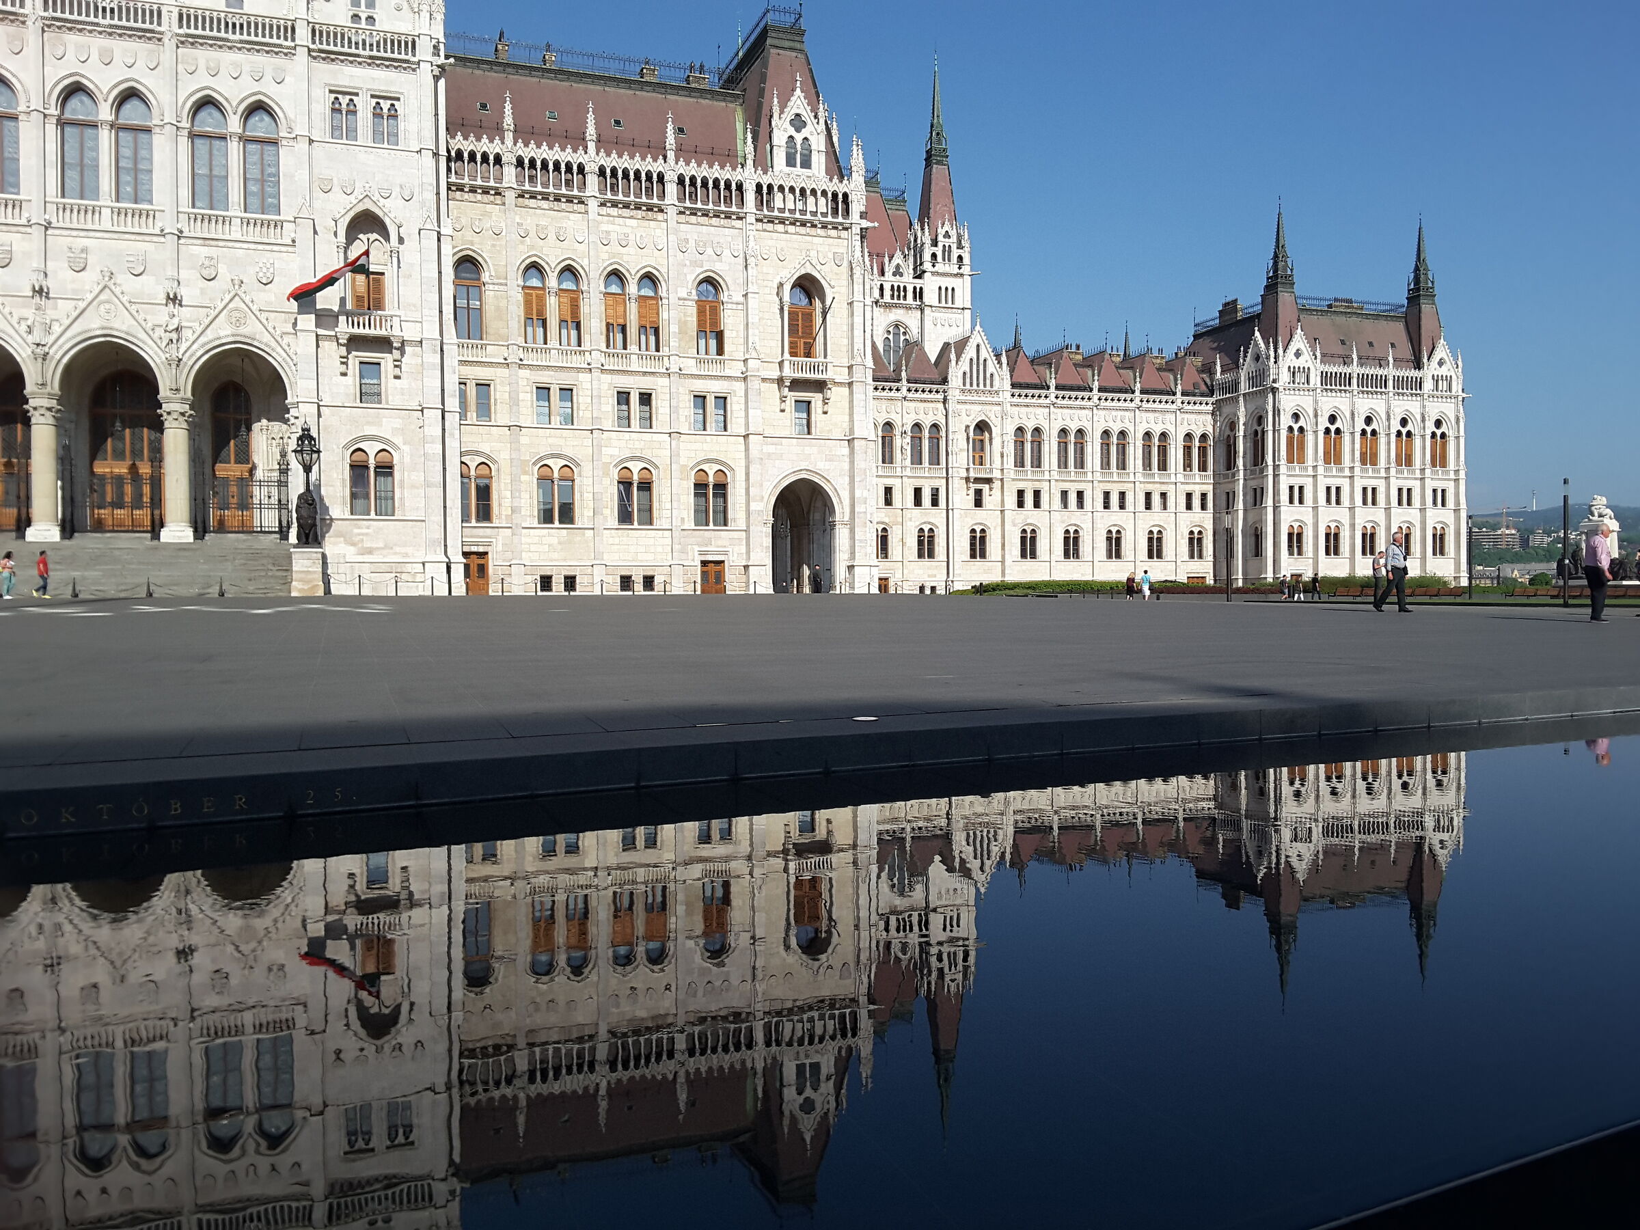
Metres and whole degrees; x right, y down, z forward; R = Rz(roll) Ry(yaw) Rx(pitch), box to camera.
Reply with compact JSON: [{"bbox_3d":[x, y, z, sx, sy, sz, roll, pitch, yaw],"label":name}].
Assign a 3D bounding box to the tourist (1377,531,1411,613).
[{"bbox_3d":[12.345,-0.921,31.600,0.720,1.730,0.560,0,0,13],"label":"tourist"}]

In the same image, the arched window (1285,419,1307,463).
[{"bbox_3d":[49.157,-18.016,151.515,2.700,4.900,0.450,-1,0,-22],"label":"arched window"}]

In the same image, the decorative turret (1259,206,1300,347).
[{"bbox_3d":[48.198,-35.568,153.855,3.000,15.000,3.000,-1,0,-22],"label":"decorative turret"}]

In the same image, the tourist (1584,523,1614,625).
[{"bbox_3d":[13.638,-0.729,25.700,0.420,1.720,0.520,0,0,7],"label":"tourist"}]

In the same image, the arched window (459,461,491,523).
[{"bbox_3d":[-18.280,-6.466,77.608,1.900,3.250,0.350,-1,0,-22],"label":"arched window"}]

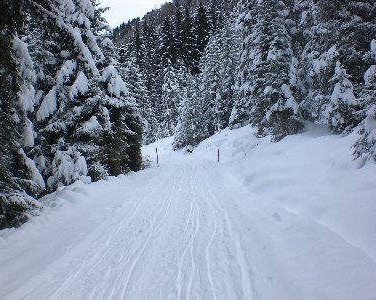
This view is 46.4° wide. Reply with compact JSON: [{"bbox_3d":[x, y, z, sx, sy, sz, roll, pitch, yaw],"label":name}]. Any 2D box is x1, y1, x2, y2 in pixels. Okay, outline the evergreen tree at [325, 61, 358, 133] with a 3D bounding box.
[{"bbox_3d":[6.640,-2.300,19.000,1.500,3.150,1.500,0,1,0],"label":"evergreen tree"}]

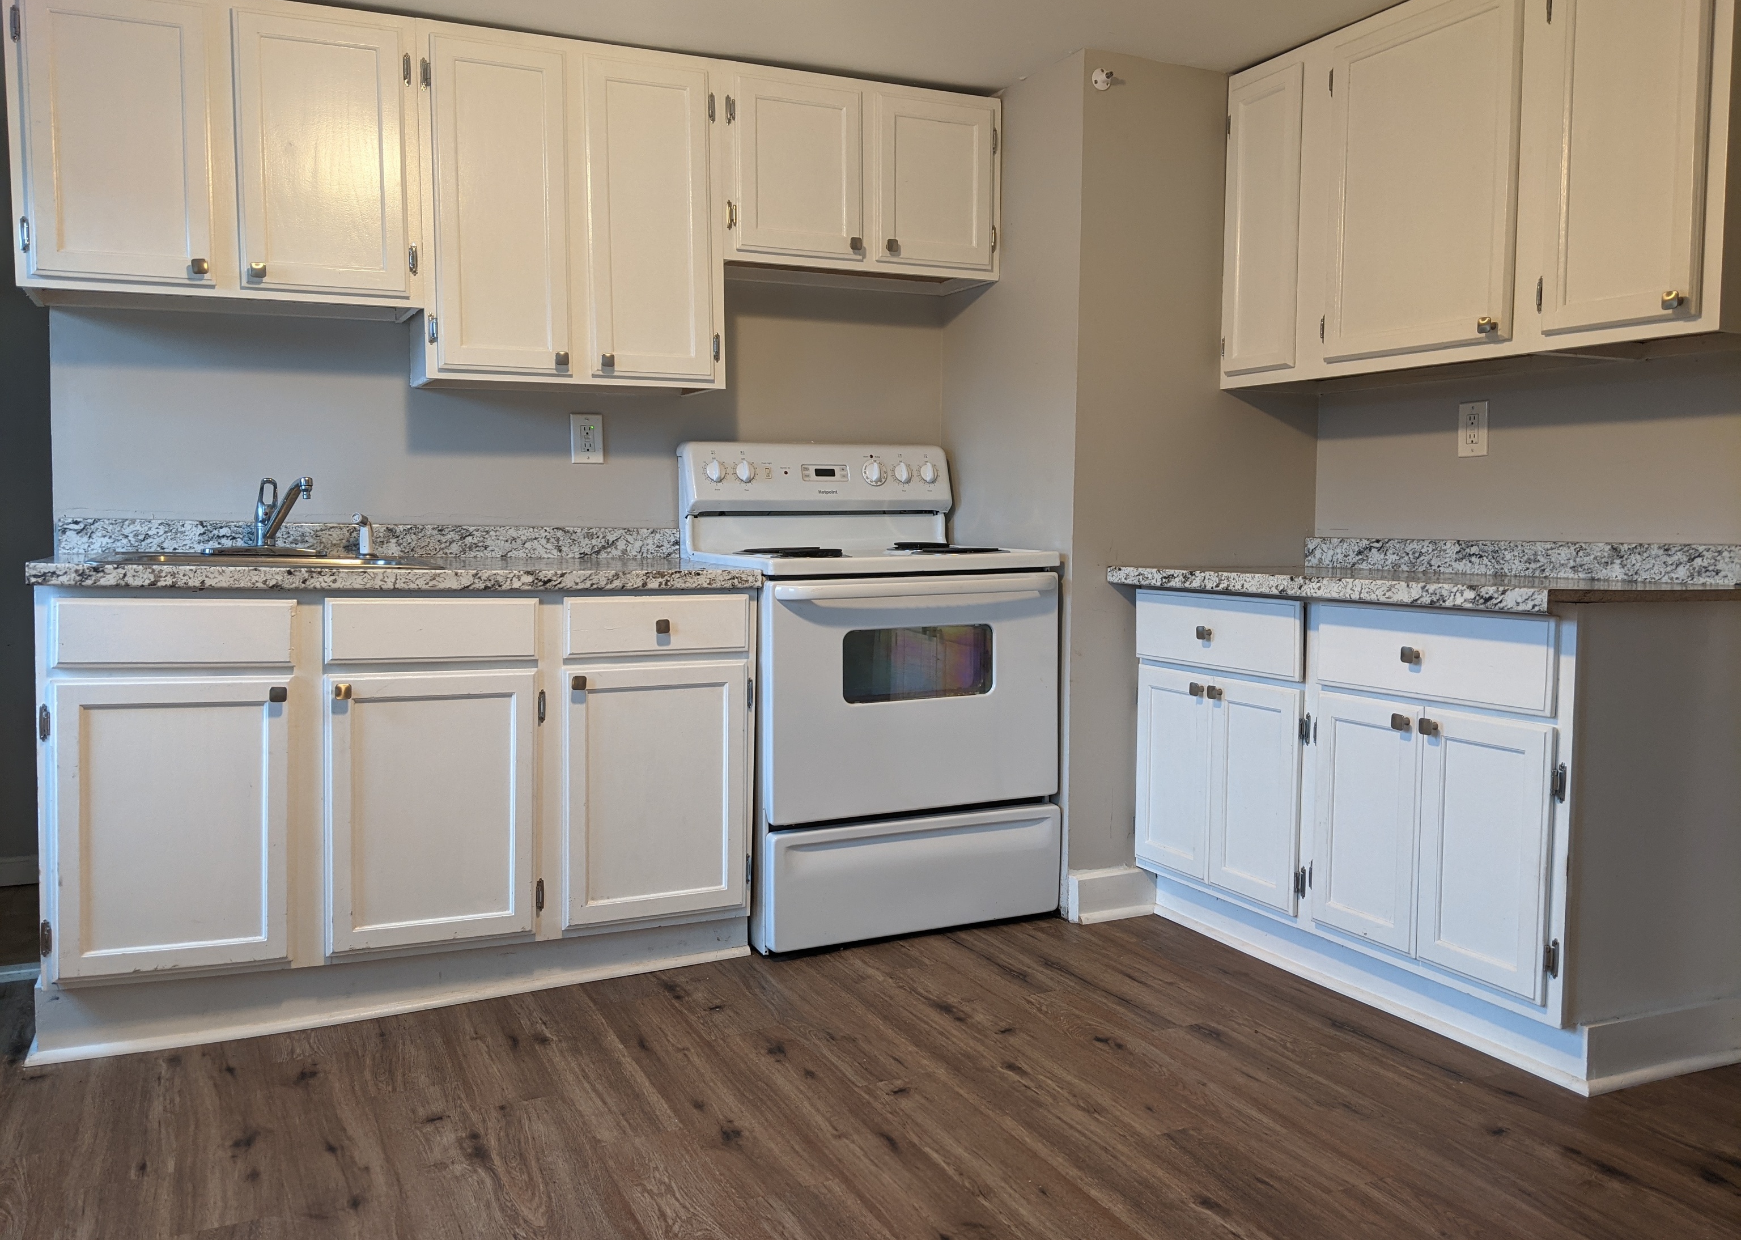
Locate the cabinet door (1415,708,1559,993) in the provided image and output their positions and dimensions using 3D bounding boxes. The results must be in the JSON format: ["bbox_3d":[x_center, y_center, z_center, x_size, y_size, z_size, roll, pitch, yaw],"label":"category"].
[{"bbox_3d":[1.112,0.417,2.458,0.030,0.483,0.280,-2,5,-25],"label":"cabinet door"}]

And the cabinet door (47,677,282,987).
[{"bbox_3d":[-1.290,0.383,2.526,0.401,0.555,0.027,-2,5,-25],"label":"cabinet door"}]

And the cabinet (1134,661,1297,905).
[{"bbox_3d":[1.031,0.370,3.242,0.580,0.493,0.573,-1,4,-25],"label":"cabinet"}]

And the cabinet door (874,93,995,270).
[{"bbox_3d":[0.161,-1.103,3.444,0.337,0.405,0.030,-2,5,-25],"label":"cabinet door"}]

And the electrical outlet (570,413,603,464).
[{"bbox_3d":[-0.724,-0.463,3.478,0.080,0.124,0.012,-1,4,-25],"label":"electrical outlet"}]

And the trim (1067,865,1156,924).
[{"bbox_3d":[0.595,0.687,3.385,0.260,0.120,0.032,-1,4,-25],"label":"trim"}]

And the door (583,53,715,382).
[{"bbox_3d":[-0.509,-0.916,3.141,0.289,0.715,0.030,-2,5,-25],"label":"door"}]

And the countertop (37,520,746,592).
[{"bbox_3d":[-1.011,-0.147,3.013,1.398,0.133,0.651,-1,4,-25],"label":"countertop"}]

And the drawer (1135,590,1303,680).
[{"bbox_3d":[0.784,0.028,3.114,0.042,0.167,0.582,-1,4,-25],"label":"drawer"}]

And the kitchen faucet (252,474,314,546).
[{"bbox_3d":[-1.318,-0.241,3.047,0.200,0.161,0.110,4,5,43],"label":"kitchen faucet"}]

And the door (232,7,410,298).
[{"bbox_3d":[-1.133,-0.958,2.814,0.324,0.555,0.027,-2,5,-25],"label":"door"}]

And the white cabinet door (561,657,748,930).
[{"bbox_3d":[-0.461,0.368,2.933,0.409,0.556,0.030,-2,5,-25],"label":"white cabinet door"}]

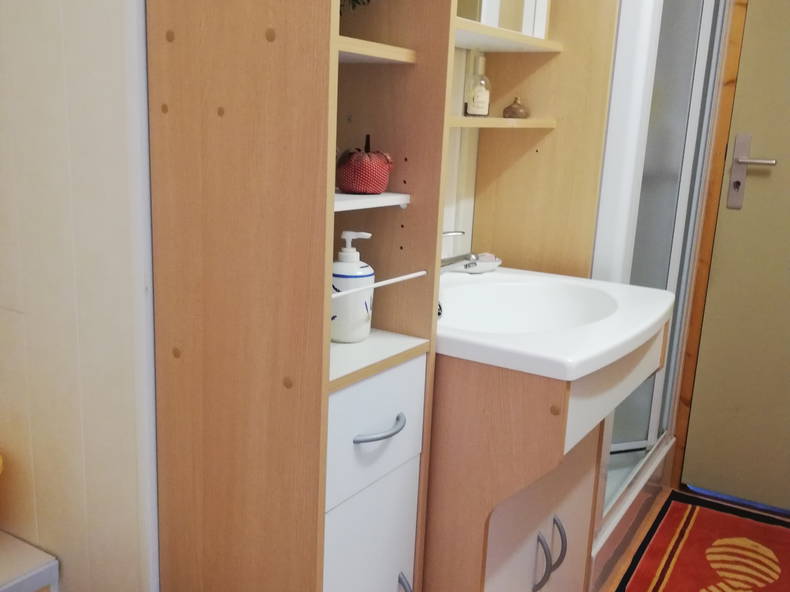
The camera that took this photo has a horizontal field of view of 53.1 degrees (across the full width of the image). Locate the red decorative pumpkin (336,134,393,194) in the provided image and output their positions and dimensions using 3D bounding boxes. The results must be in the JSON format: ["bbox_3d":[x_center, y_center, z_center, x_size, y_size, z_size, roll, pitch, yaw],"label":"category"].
[{"bbox_3d":[-0.047,-0.188,1.117,0.081,0.084,0.081,3,13,-1],"label":"red decorative pumpkin"}]

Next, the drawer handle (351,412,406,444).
[{"bbox_3d":[-0.010,0.181,1.079,0.028,0.012,0.119,11,15,32],"label":"drawer handle"}]

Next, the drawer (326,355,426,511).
[{"bbox_3d":[-0.114,0.163,1.148,0.224,0.159,0.234,11,15,32],"label":"drawer"}]

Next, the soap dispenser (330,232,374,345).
[{"bbox_3d":[-0.069,-0.016,1.150,0.077,0.156,0.077,-1,14,-17],"label":"soap dispenser"}]

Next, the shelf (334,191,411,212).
[{"bbox_3d":[-0.140,-0.141,1.107,0.239,0.016,0.237,11,15,32],"label":"shelf"}]

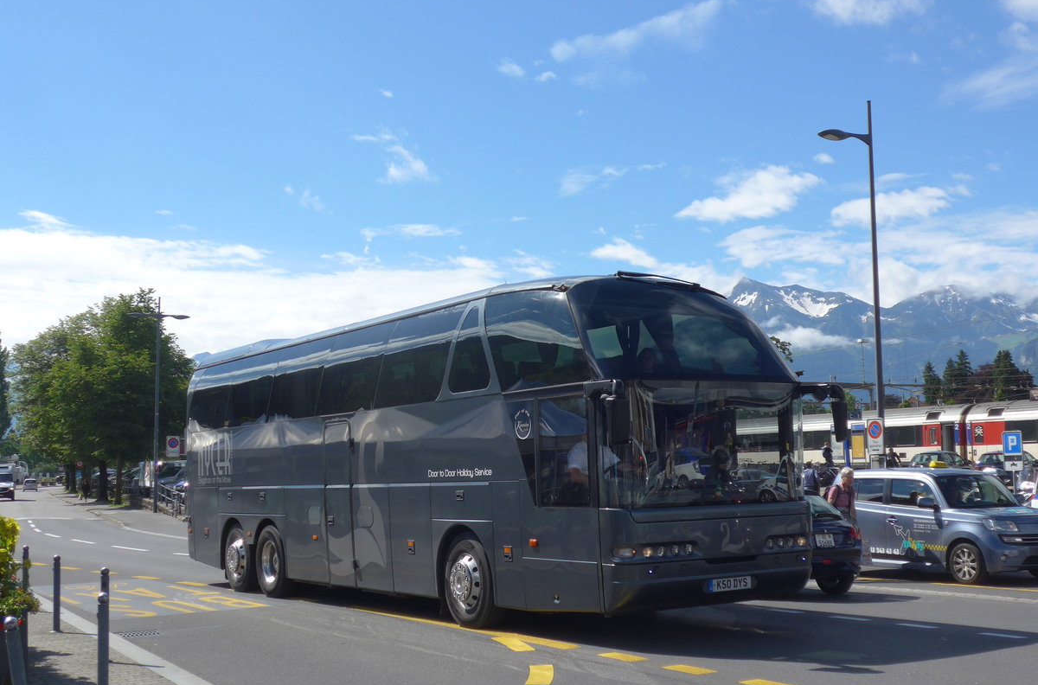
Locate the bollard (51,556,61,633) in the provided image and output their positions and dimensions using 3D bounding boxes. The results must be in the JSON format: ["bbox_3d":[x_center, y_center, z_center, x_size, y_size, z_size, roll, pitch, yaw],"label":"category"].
[{"bbox_3d":[-5.216,2.840,14.896,0.080,0.860,0.080,-1,-6,0],"label":"bollard"}]

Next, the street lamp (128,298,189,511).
[{"bbox_3d":[-17.435,2.955,63.549,3.100,10.300,0.320,2,-7,-24],"label":"street lamp"}]

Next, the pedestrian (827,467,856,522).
[{"bbox_3d":[5.009,2.808,20.300,0.520,1.740,0.450,3,-7,-34],"label":"pedestrian"}]

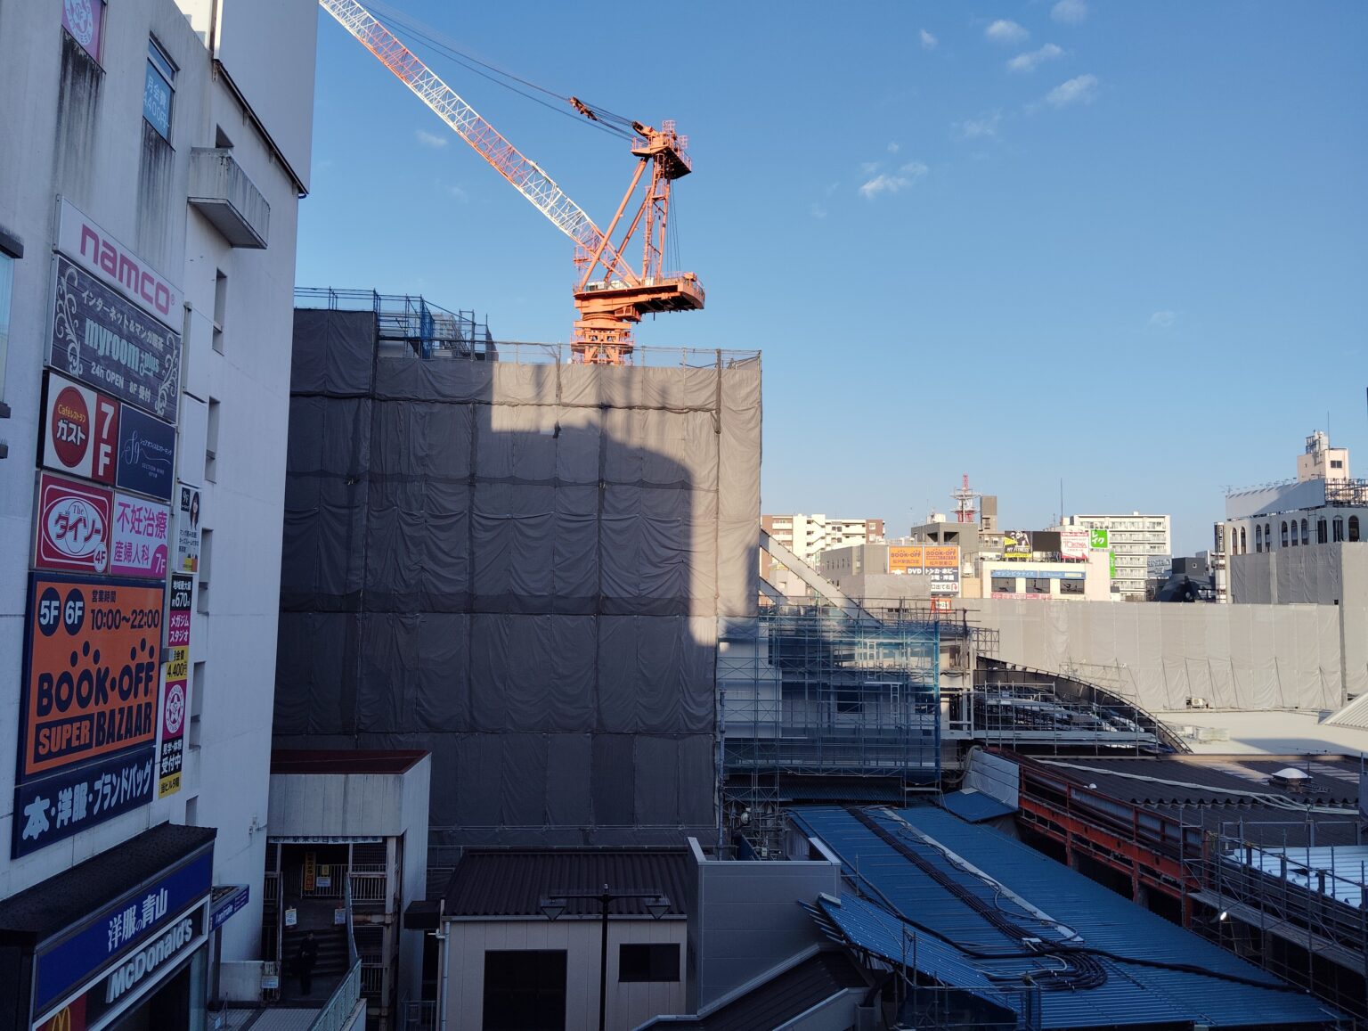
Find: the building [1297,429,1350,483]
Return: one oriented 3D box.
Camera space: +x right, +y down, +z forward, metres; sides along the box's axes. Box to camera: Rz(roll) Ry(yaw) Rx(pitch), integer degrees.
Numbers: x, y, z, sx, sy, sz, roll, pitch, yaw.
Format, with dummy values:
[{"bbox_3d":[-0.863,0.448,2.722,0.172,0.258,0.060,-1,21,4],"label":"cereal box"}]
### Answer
[{"bbox_3d":[59.346,-5.269,102.985,2.600,5.000,4.000,1,-5,-5],"label":"building"}]

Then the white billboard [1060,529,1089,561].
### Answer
[{"bbox_3d":[44.127,3.335,125.199,3.200,3.300,0.400,1,-5,3],"label":"white billboard"}]

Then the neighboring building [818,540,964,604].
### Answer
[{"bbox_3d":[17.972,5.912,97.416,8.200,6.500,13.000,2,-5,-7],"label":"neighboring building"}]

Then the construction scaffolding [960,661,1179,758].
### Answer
[{"bbox_3d":[17.506,8.720,50.493,9.400,4.200,2.800,1,-5,-2],"label":"construction scaffolding"}]

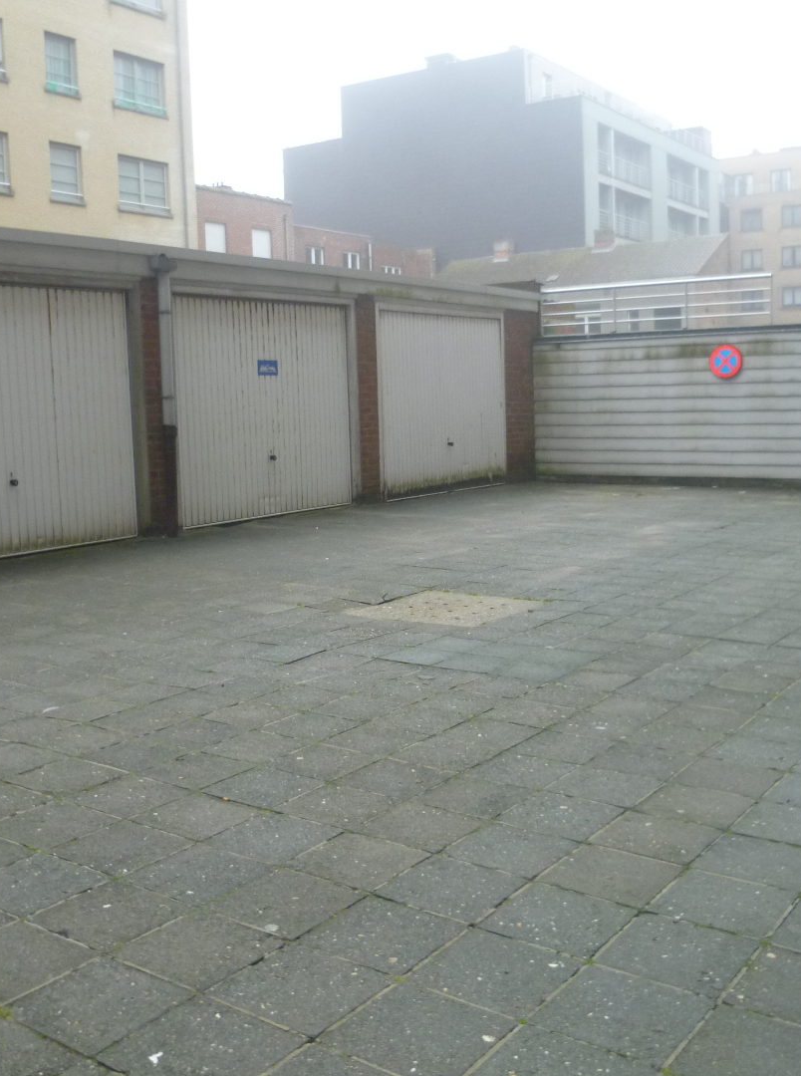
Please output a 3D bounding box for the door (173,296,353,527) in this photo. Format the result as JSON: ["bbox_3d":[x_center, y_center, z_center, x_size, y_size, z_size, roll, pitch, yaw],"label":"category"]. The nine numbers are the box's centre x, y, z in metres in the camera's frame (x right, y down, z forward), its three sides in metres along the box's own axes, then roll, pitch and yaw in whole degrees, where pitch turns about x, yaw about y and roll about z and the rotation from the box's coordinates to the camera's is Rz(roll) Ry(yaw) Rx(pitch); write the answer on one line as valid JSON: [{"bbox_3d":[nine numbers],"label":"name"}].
[{"bbox_3d":[-1.271,-1.246,11.286,0.070,2.057,2.399,4,9,36],"label":"door"}]

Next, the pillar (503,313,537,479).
[{"bbox_3d":[1.459,-1.837,15.094,0.320,2.224,0.667,4,9,36],"label":"pillar"}]

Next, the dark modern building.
[{"bbox_3d":[6.330,-16.681,68.729,19.000,18.100,17.300,4,9,36],"label":"dark modern building"}]

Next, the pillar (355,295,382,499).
[{"bbox_3d":[-0.437,-1.484,12.550,0.320,2.248,0.380,4,9,36],"label":"pillar"}]

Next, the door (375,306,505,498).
[{"bbox_3d":[0.538,-1.575,13.714,0.070,2.080,2.506,4,9,36],"label":"door"}]

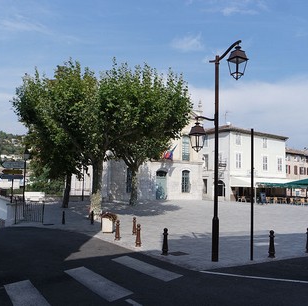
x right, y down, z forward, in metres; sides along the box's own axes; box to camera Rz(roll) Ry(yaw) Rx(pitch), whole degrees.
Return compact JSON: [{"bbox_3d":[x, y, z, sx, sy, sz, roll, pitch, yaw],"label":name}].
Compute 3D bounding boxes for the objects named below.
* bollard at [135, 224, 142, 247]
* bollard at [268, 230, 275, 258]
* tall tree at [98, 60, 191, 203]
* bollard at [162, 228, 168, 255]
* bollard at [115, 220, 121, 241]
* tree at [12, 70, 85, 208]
[{"bbox_3d":[-0.552,3.011,11.147,0.180,0.820,0.180,1,-5,0],"label":"bollard"},{"bbox_3d":[3.528,2.742,9.212,0.180,0.820,0.180,1,-5,0],"label":"bollard"},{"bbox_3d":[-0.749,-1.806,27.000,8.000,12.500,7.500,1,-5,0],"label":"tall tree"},{"bbox_3d":[0.372,2.696,9.273,0.180,0.820,0.180,1,-5,0],"label":"bollard"},{"bbox_3d":[-1.510,3.236,12.799,0.180,0.820,0.180,1,-5,0],"label":"bollard"},{"bbox_3d":[-8.697,-1.207,25.500,6.500,11.500,6.500,1,-5,0],"label":"tree"}]

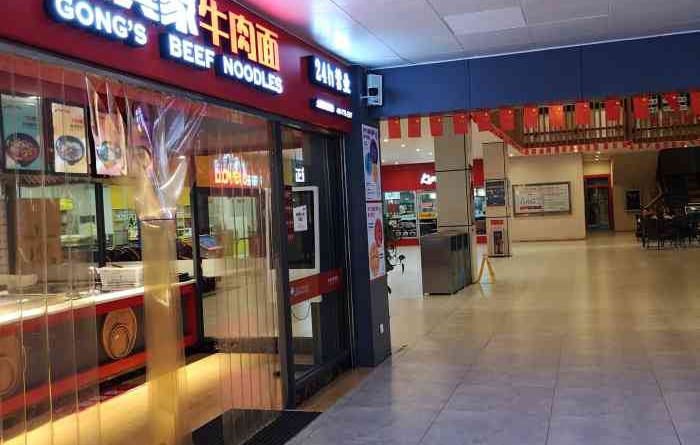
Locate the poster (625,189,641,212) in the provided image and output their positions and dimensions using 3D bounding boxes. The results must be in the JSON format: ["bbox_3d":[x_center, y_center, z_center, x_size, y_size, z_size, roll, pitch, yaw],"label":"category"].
[{"bbox_3d":[13.197,-1.028,34.000,0.720,1.080,0.030,-2,1,18],"label":"poster"}]

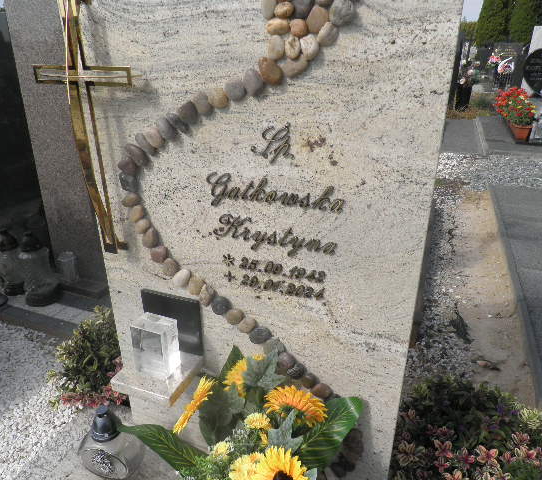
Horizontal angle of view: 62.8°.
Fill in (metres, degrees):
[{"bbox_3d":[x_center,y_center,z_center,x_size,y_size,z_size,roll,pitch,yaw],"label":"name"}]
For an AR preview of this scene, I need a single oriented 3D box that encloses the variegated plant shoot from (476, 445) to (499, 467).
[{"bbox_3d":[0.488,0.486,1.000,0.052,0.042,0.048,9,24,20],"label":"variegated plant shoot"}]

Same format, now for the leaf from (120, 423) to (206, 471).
[{"bbox_3d":[-0.254,0.480,1.027,0.215,0.040,0.075,14,59,21],"label":"leaf"}]

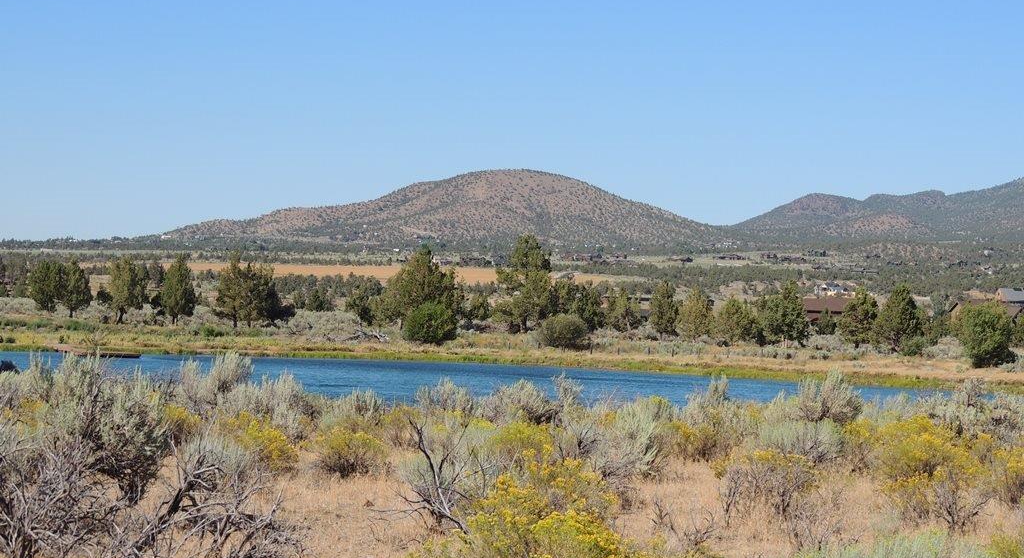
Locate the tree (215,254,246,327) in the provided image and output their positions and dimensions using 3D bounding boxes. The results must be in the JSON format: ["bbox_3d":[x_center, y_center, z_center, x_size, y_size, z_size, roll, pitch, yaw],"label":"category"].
[{"bbox_3d":[-26.851,1.003,212.000,3.340,7.260,3.340,0,1,0],"label":"tree"}]

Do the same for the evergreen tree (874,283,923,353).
[{"bbox_3d":[30.487,3.076,175.000,3.790,5.440,3.790,0,1,0],"label":"evergreen tree"}]

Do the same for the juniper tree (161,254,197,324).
[{"bbox_3d":[-32.619,0.978,217.000,3.520,6.940,3.520,0,1,0],"label":"juniper tree"}]

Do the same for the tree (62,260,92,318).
[{"bbox_3d":[-45.148,1.037,230.000,3.320,6.120,3.320,0,1,0],"label":"tree"}]

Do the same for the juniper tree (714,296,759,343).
[{"bbox_3d":[19.024,3.432,188.000,3.730,4.070,3.730,0,1,0],"label":"juniper tree"}]

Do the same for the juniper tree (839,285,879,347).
[{"bbox_3d":[28.112,3.124,180.000,3.250,4.870,3.250,0,1,0],"label":"juniper tree"}]

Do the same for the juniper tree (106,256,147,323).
[{"bbox_3d":[-38.053,1.036,219.000,3.950,6.710,3.950,0,1,0],"label":"juniper tree"}]

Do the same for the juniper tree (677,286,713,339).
[{"bbox_3d":[15.837,3.029,192.000,3.200,4.590,3.200,0,1,0],"label":"juniper tree"}]

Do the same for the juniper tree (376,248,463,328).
[{"bbox_3d":[-8.639,0.832,205.000,8.130,7.850,8.130,0,1,0],"label":"juniper tree"}]

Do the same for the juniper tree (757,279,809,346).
[{"bbox_3d":[22.556,2.793,185.000,4.340,5.500,4.340,0,1,0],"label":"juniper tree"}]

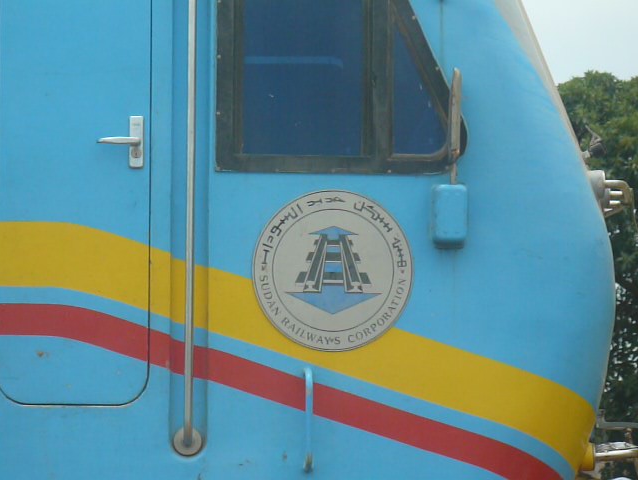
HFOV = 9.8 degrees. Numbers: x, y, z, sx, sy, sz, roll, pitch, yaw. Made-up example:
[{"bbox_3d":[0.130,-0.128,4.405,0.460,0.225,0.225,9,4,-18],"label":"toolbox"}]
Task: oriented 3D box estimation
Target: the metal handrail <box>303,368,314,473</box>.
[{"bbox_3d":[-0.037,0.641,13.200,0.024,0.367,0.075,1,-5,-7],"label":"metal handrail"}]

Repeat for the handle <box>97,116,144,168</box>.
[{"bbox_3d":[-0.705,-0.346,13.200,0.160,0.184,0.060,1,-5,-7],"label":"handle"}]

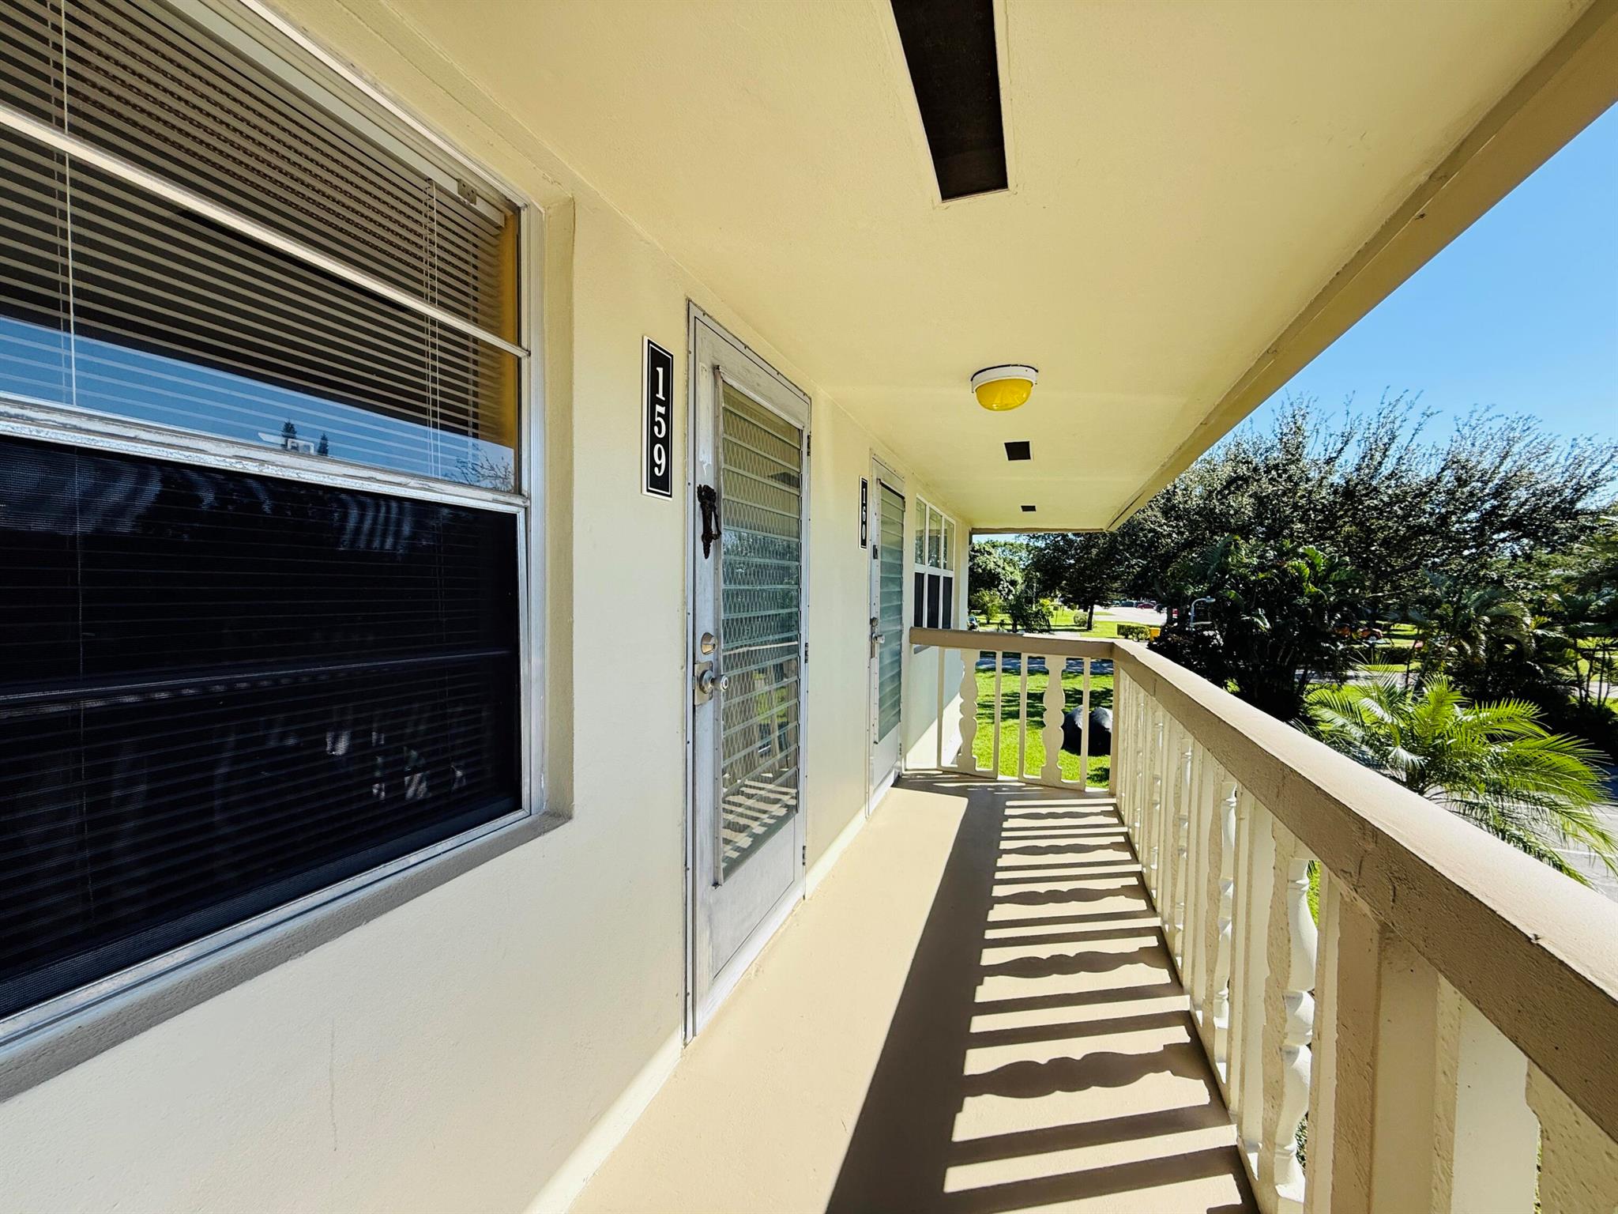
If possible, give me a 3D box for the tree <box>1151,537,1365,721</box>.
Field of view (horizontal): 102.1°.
[{"bbox_3d":[16.116,0.674,23.548,5.500,6.000,5.500,1,2,20],"label":"tree"}]

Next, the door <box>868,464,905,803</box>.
[{"bbox_3d":[0.485,0.151,4.068,0.070,2.040,0.940,1,2,20],"label":"door"}]

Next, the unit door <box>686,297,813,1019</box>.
[{"bbox_3d":[-0.179,0.190,2.256,0.070,2.050,0.950,1,2,20],"label":"unit door"}]

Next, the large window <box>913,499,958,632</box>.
[{"bbox_3d":[1.204,-0.297,6.242,0.100,1.280,2.820,1,2,20],"label":"large window"}]

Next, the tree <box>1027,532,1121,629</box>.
[{"bbox_3d":[31.463,-3.460,74.939,11.000,12.000,11.000,1,2,20],"label":"tree"}]

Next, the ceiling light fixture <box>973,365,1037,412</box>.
[{"bbox_3d":[0.792,-0.869,2.663,0.270,0.130,0.270,1,2,20],"label":"ceiling light fixture"}]

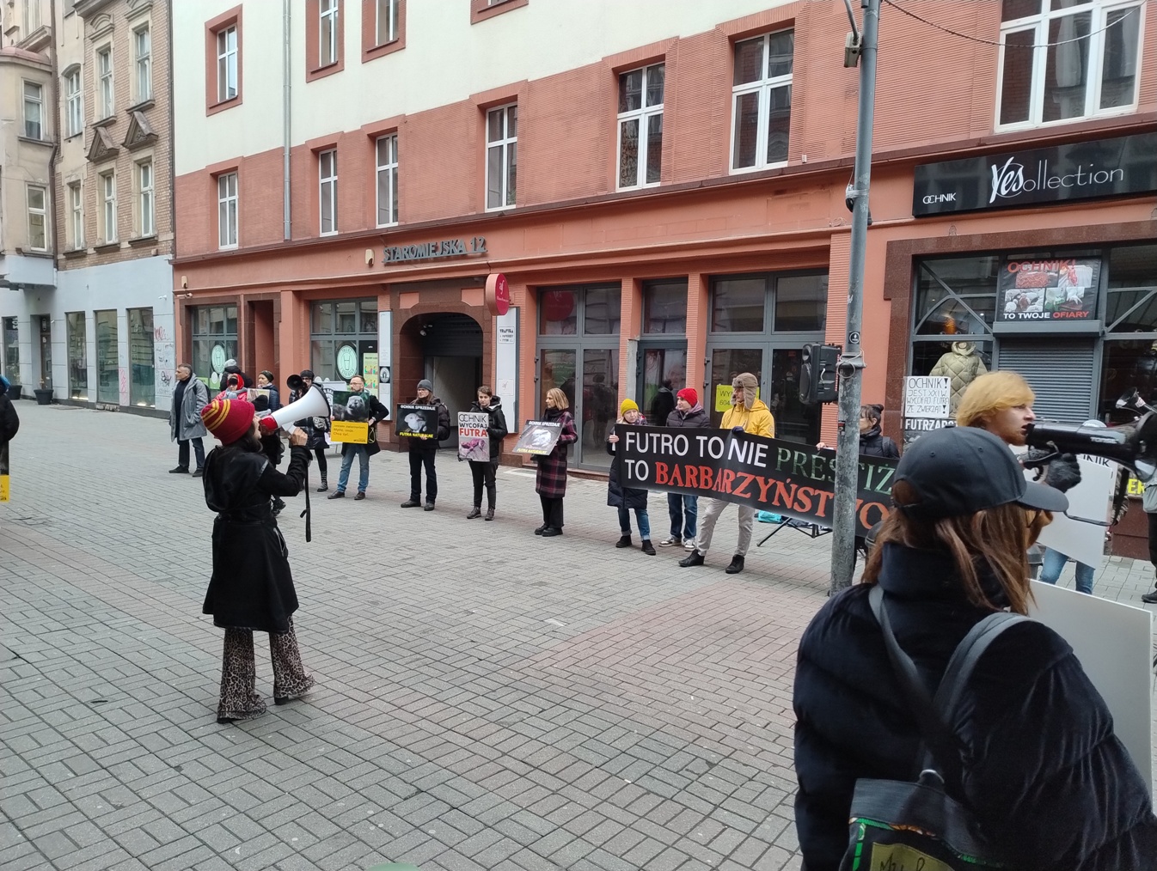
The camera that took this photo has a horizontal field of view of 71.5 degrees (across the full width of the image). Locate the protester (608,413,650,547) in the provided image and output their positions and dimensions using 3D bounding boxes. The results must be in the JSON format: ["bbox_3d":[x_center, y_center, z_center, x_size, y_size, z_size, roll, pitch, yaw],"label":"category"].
[{"bbox_3d":[0.546,0.415,8.449,0.500,1.600,0.380,3,5,14],"label":"protester"}]

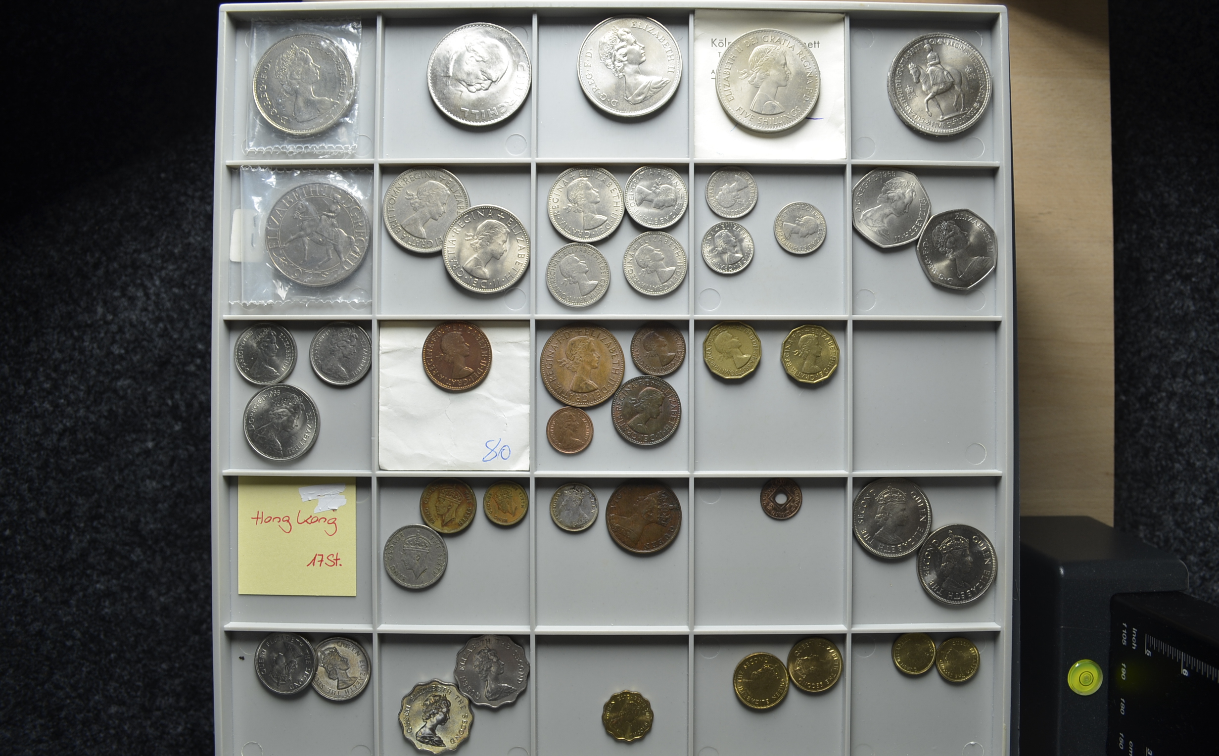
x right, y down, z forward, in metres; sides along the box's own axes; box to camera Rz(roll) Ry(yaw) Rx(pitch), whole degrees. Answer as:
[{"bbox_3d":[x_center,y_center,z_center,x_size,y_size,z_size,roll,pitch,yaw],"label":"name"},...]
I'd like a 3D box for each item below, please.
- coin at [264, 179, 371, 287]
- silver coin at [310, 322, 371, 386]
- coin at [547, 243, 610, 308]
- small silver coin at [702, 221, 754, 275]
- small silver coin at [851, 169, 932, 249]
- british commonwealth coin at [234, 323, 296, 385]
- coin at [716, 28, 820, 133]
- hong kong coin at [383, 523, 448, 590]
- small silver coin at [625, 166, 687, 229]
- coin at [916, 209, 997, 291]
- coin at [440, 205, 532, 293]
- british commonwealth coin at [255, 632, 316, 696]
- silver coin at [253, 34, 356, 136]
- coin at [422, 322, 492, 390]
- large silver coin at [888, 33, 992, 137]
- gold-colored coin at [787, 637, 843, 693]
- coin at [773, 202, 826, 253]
[{"bbox_3d":[-0.109,-0.053,0.339,0.039,0.003,0.039,0,89,0],"label":"coin"},{"bbox_3d":[-0.100,-0.009,0.341,0.024,0.002,0.024,0,90,0],"label":"silver coin"},{"bbox_3d":[-0.011,-0.038,0.340,0.024,0.002,0.024,0,89,0],"label":"coin"},{"bbox_3d":[0.044,-0.048,0.340,0.019,0.002,0.019,0,89,0],"label":"small silver coin"},{"bbox_3d":[0.105,-0.063,0.340,0.030,0.002,0.030,0,89,0],"label":"small silver coin"},{"bbox_3d":[-0.128,-0.009,0.339,0.024,0.002,0.024,0,89,0],"label":"british commonwealth coin"},{"bbox_3d":[0.059,-0.110,0.340,0.039,0.003,0.039,0,90,0],"label":"coin"},{"bbox_3d":[-0.072,0.066,0.338,0.024,0.002,0.024,0,90,0],"label":"hong kong coin"},{"bbox_3d":[0.018,-0.067,0.341,0.024,0.002,0.024,0,90,0],"label":"small silver coin"},{"bbox_3d":[0.129,-0.048,0.341,0.030,0.003,0.030,0,90,0],"label":"coin"},{"bbox_3d":[-0.046,-0.048,0.339,0.032,0.002,0.032,0,91,-3],"label":"coin"},{"bbox_3d":[-0.120,0.106,0.337,0.024,0.002,0.024,0,90,0],"label":"british commonwealth coin"},{"bbox_3d":[-0.113,-0.109,0.338,0.039,0.003,0.039,0,90,0],"label":"silver coin"},{"bbox_3d":[-0.056,-0.008,0.338,0.025,0.002,0.025,0,90,0],"label":"coin"},{"bbox_3d":[0.123,-0.109,0.341,0.039,0.003,0.039,0,90,0],"label":"large silver coin"},{"bbox_3d":[0.077,0.107,0.341,0.021,0.002,0.021,0,90,0],"label":"gold-colored coin"},{"bbox_3d":[0.071,-0.056,0.341,0.019,0.001,0.019,0,90,0],"label":"coin"}]

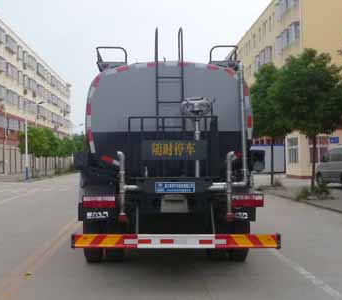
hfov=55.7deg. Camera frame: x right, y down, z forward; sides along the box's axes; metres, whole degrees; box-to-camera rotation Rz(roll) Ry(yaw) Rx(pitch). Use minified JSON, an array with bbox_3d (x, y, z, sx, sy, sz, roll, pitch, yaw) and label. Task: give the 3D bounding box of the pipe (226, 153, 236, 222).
[{"bbox_3d":[0.704,0.432,3.830,0.115,0.840,0.120,0,-2,-3],"label":"pipe"}]

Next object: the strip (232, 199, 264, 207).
[{"bbox_3d":[0.947,0.654,3.970,0.395,0.088,0.040,0,-2,-3],"label":"strip"}]

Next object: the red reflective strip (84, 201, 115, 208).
[{"bbox_3d":[-0.872,0.667,3.950,0.395,0.088,0.040,0,-2,-3],"label":"red reflective strip"}]

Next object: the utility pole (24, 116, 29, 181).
[{"bbox_3d":[-9.590,-0.146,21.500,0.270,4.400,0.270,0,-2,-3],"label":"utility pole"}]

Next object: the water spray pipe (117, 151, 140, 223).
[{"bbox_3d":[-0.503,0.432,3.830,0.250,0.840,0.120,0,-2,-3],"label":"water spray pipe"}]

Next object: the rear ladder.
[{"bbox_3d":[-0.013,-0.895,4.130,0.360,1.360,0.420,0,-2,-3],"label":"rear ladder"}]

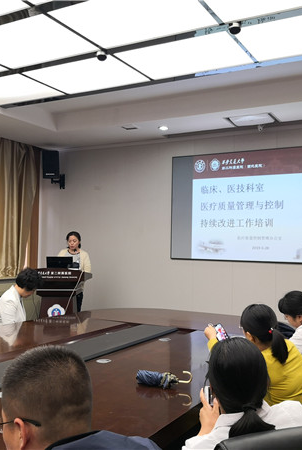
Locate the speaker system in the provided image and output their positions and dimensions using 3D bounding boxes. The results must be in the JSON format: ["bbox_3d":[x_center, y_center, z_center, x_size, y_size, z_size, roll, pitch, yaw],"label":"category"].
[{"bbox_3d":[-1.622,-0.984,7.613,0.265,0.450,0.250,1,6,-5],"label":"speaker system"}]

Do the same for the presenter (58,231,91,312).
[{"bbox_3d":[-1.066,0.892,6.399,0.460,1.600,0.360,1,-2,11],"label":"presenter"}]

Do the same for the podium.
[{"bbox_3d":[-1.111,1.078,5.667,0.680,1.150,0.500,1,-2,0],"label":"podium"}]

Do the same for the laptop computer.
[{"bbox_3d":[-1.207,0.536,6.193,0.340,0.220,0.290,1,-2,5],"label":"laptop computer"}]

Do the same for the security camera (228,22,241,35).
[{"bbox_3d":[0.633,-1.482,3.540,0.092,0.072,0.092,1,-2,0],"label":"security camera"}]

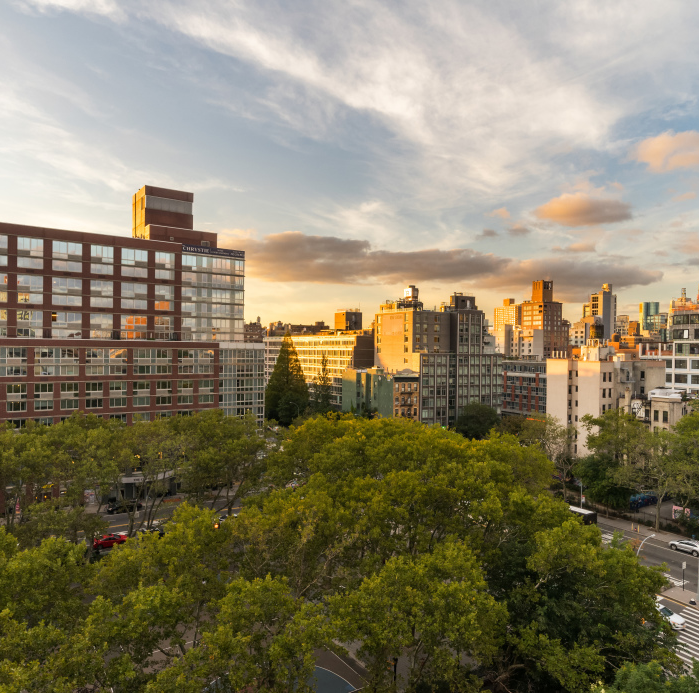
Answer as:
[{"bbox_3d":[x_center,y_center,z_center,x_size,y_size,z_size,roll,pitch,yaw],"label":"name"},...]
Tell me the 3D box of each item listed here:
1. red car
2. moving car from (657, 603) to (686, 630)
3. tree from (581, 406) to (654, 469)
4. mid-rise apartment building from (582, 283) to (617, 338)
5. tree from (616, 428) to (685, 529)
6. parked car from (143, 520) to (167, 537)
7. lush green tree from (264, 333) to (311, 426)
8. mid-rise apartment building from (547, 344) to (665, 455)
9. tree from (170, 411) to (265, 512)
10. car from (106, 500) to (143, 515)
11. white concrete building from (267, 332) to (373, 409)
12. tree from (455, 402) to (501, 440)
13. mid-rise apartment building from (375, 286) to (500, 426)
[{"bbox_3d":[-32.196,26.104,73.975,4.600,1.430,1.820,1,0,-35],"label":"red car"},{"bbox_3d":[31.850,27.388,56.279,1.830,1.460,4.700,1,0,-18],"label":"moving car"},{"bbox_3d":[44.847,19.110,91.899,11.800,17.000,11.800,1,0,-29],"label":"tree"},{"bbox_3d":[156.711,-3.836,343.741,13.400,69.400,14.400,1,0,-32],"label":"mid-rise apartment building"},{"bbox_3d":[44.824,20.053,81.525,10.500,15.000,10.500,1,0,-29],"label":"tree"},{"bbox_3d":[-28.699,26.846,79.168,4.700,1.500,1.850,1,0,-34],"label":"parked car"},{"bbox_3d":[-21.830,11.731,191.941,14.500,33.000,14.500,1,0,-4],"label":"lush green tree"},{"bbox_3d":[60.292,14.677,128.539,25.600,28.200,13.600,1,0,-32],"label":"mid-rise apartment building"},{"bbox_3d":[-19.758,18.479,82.899,13.200,17.000,13.800,1,0,-33],"label":"tree"},{"bbox_3d":[-37.573,26.786,91.816,4.900,1.550,1.900,1,0,-34],"label":"car"},{"bbox_3d":[-9.075,10.757,206.875,18.000,34.000,74.000,1,0,-29],"label":"white concrete building"},{"bbox_3d":[30.725,20.603,131.890,11.000,14.200,11.000,1,0,-33],"label":"tree"},{"bbox_3d":[26.961,6.117,166.772,31.600,45.000,22.000,1,0,-31],"label":"mid-rise apartment building"}]

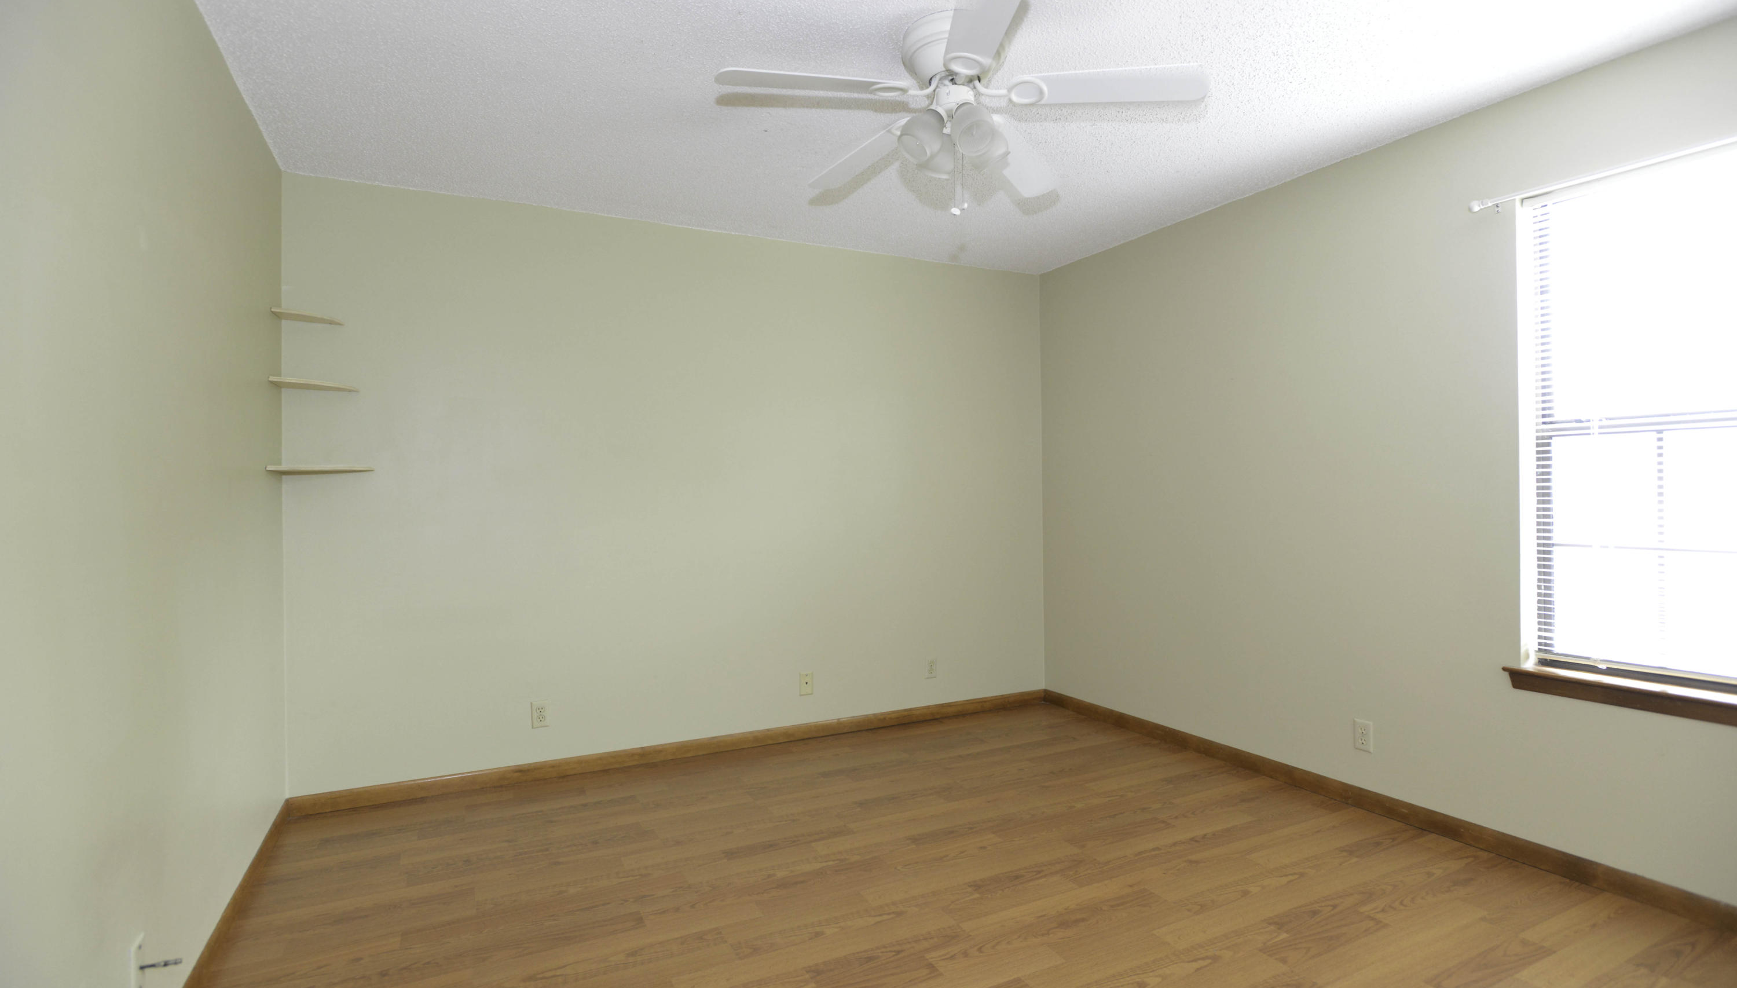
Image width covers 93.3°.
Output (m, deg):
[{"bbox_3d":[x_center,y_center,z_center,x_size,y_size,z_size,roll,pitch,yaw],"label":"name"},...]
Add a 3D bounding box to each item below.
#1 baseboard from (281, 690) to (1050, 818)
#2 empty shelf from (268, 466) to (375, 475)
[{"bbox_3d":[-0.582,1.164,3.888,3.585,0.075,0.014,0,0,-27],"label":"baseboard"},{"bbox_3d":[-1.994,-0.088,3.007,0.300,0.018,0.305,0,0,-27],"label":"empty shelf"}]

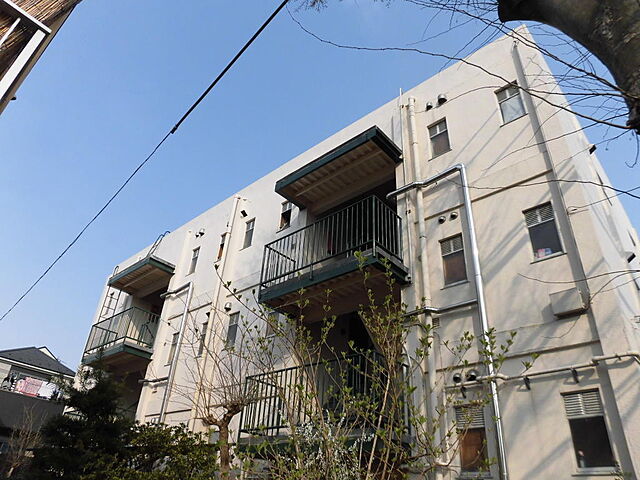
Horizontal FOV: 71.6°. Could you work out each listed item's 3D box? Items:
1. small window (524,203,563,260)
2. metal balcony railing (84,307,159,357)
[{"bbox_3d":[3.246,-0.095,6.439,0.406,0.884,0.102,-23,-42,36],"label":"small window"},{"bbox_3d":[-6.523,3.189,14.544,2.885,1.071,0.913,-23,-40,37],"label":"metal balcony railing"}]

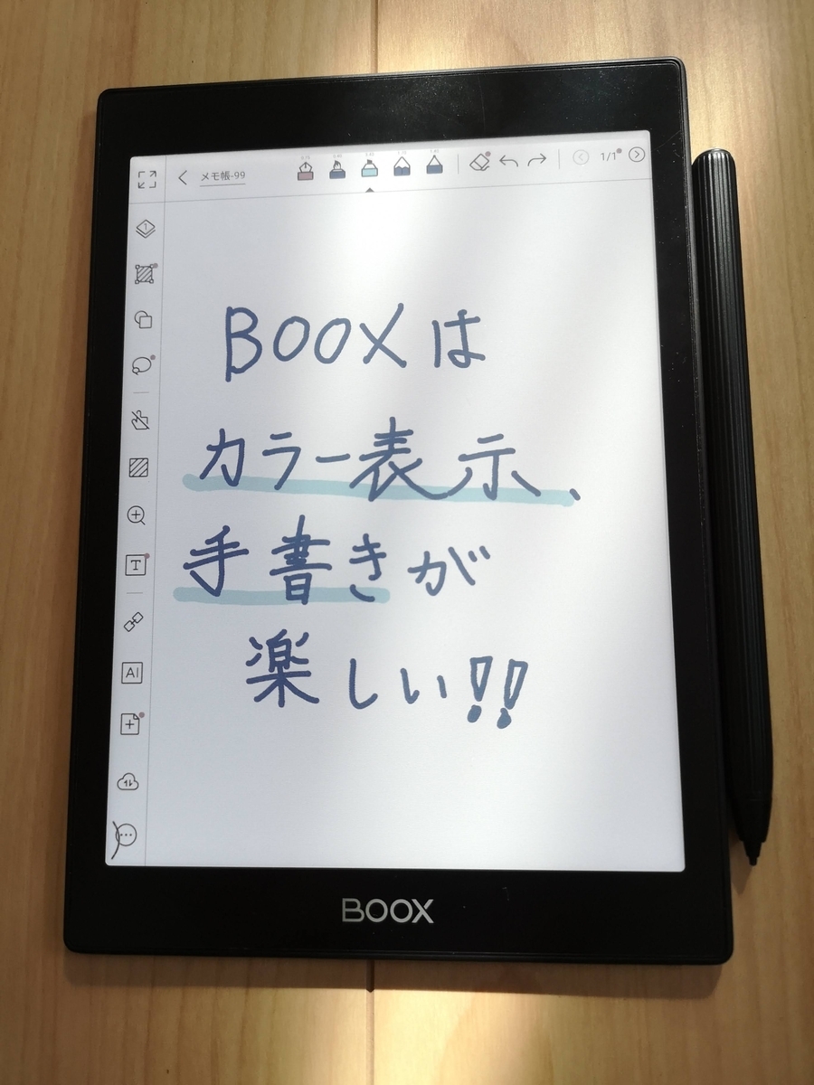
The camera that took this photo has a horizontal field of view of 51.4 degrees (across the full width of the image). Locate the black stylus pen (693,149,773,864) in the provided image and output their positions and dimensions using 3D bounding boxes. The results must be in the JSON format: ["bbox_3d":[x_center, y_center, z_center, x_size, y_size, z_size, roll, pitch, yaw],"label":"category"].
[{"bbox_3d":[0.069,-0.011,0.179,0.009,0.009,0.153,-1,83,4],"label":"black stylus pen"}]

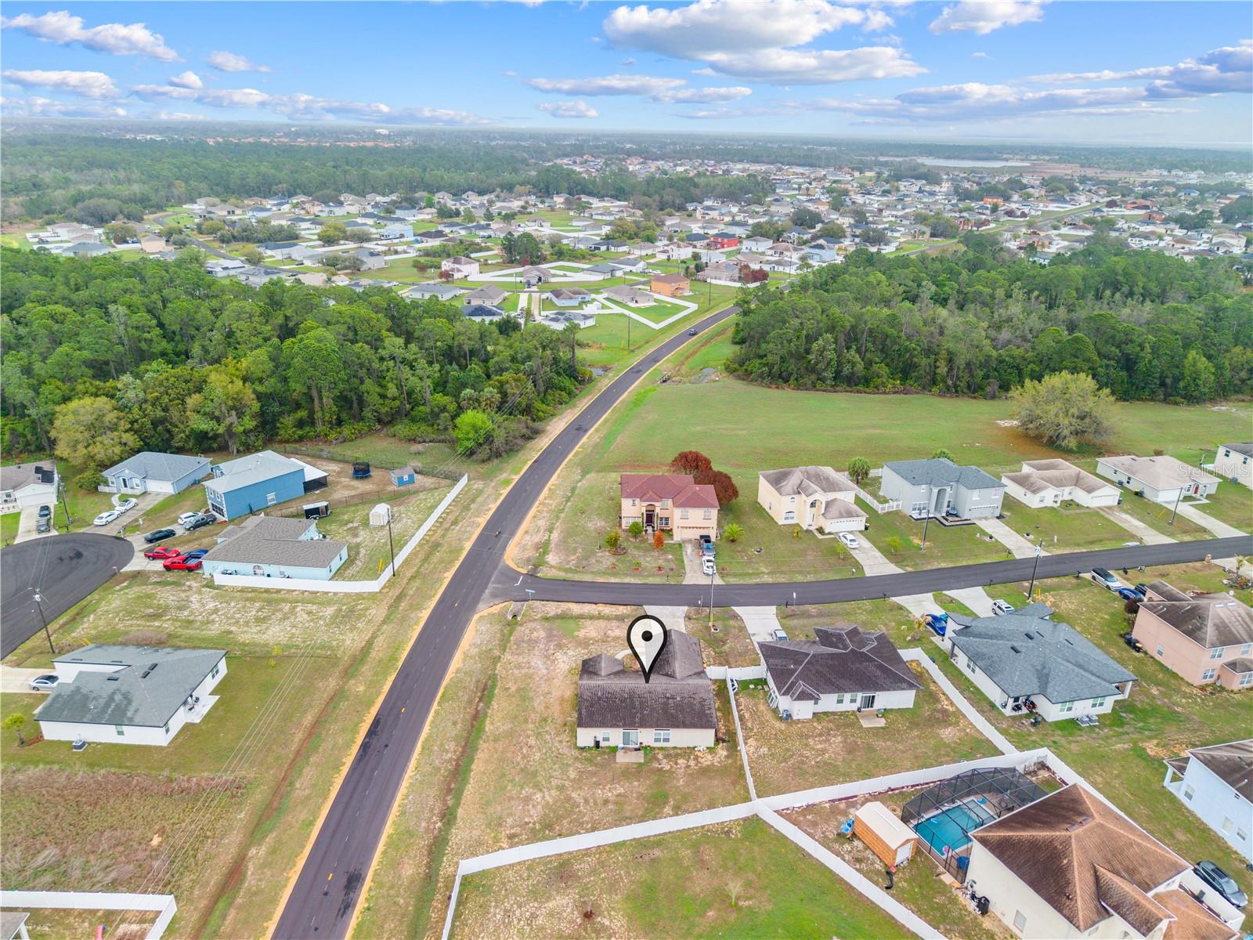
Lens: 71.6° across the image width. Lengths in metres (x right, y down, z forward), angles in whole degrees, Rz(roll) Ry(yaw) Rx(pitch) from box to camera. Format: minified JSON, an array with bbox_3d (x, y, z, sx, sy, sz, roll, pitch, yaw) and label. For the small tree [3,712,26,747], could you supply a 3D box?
[{"bbox_3d":[-66.594,28.382,94.867,2.500,3.900,2.500,1,22,0],"label":"small tree"}]

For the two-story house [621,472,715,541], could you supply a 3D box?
[{"bbox_3d":[7.236,5.490,150.089,16.400,8.100,14.600,1,21,0],"label":"two-story house"}]

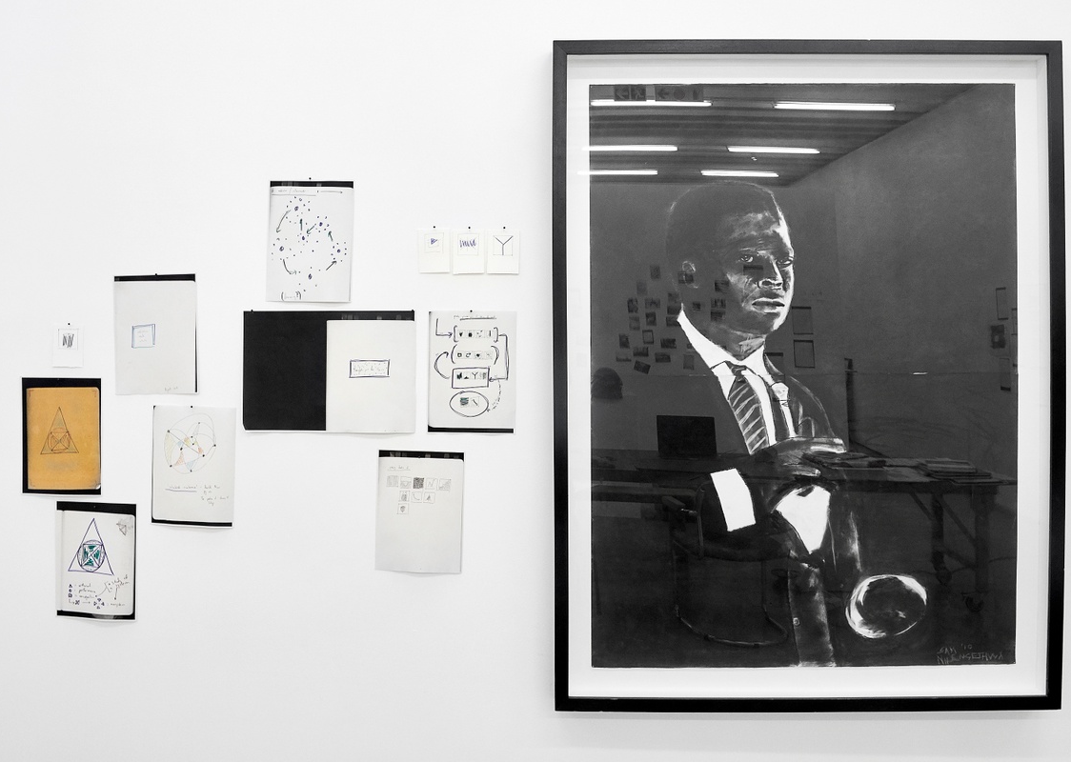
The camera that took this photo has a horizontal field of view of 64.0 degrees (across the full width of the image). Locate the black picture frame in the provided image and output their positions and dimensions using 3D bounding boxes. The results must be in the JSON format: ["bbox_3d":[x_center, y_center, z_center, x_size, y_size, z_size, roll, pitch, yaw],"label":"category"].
[{"bbox_3d":[0.646,-0.010,2.022,1.205,1.582,0.065,0,0,2],"label":"black picture frame"}]

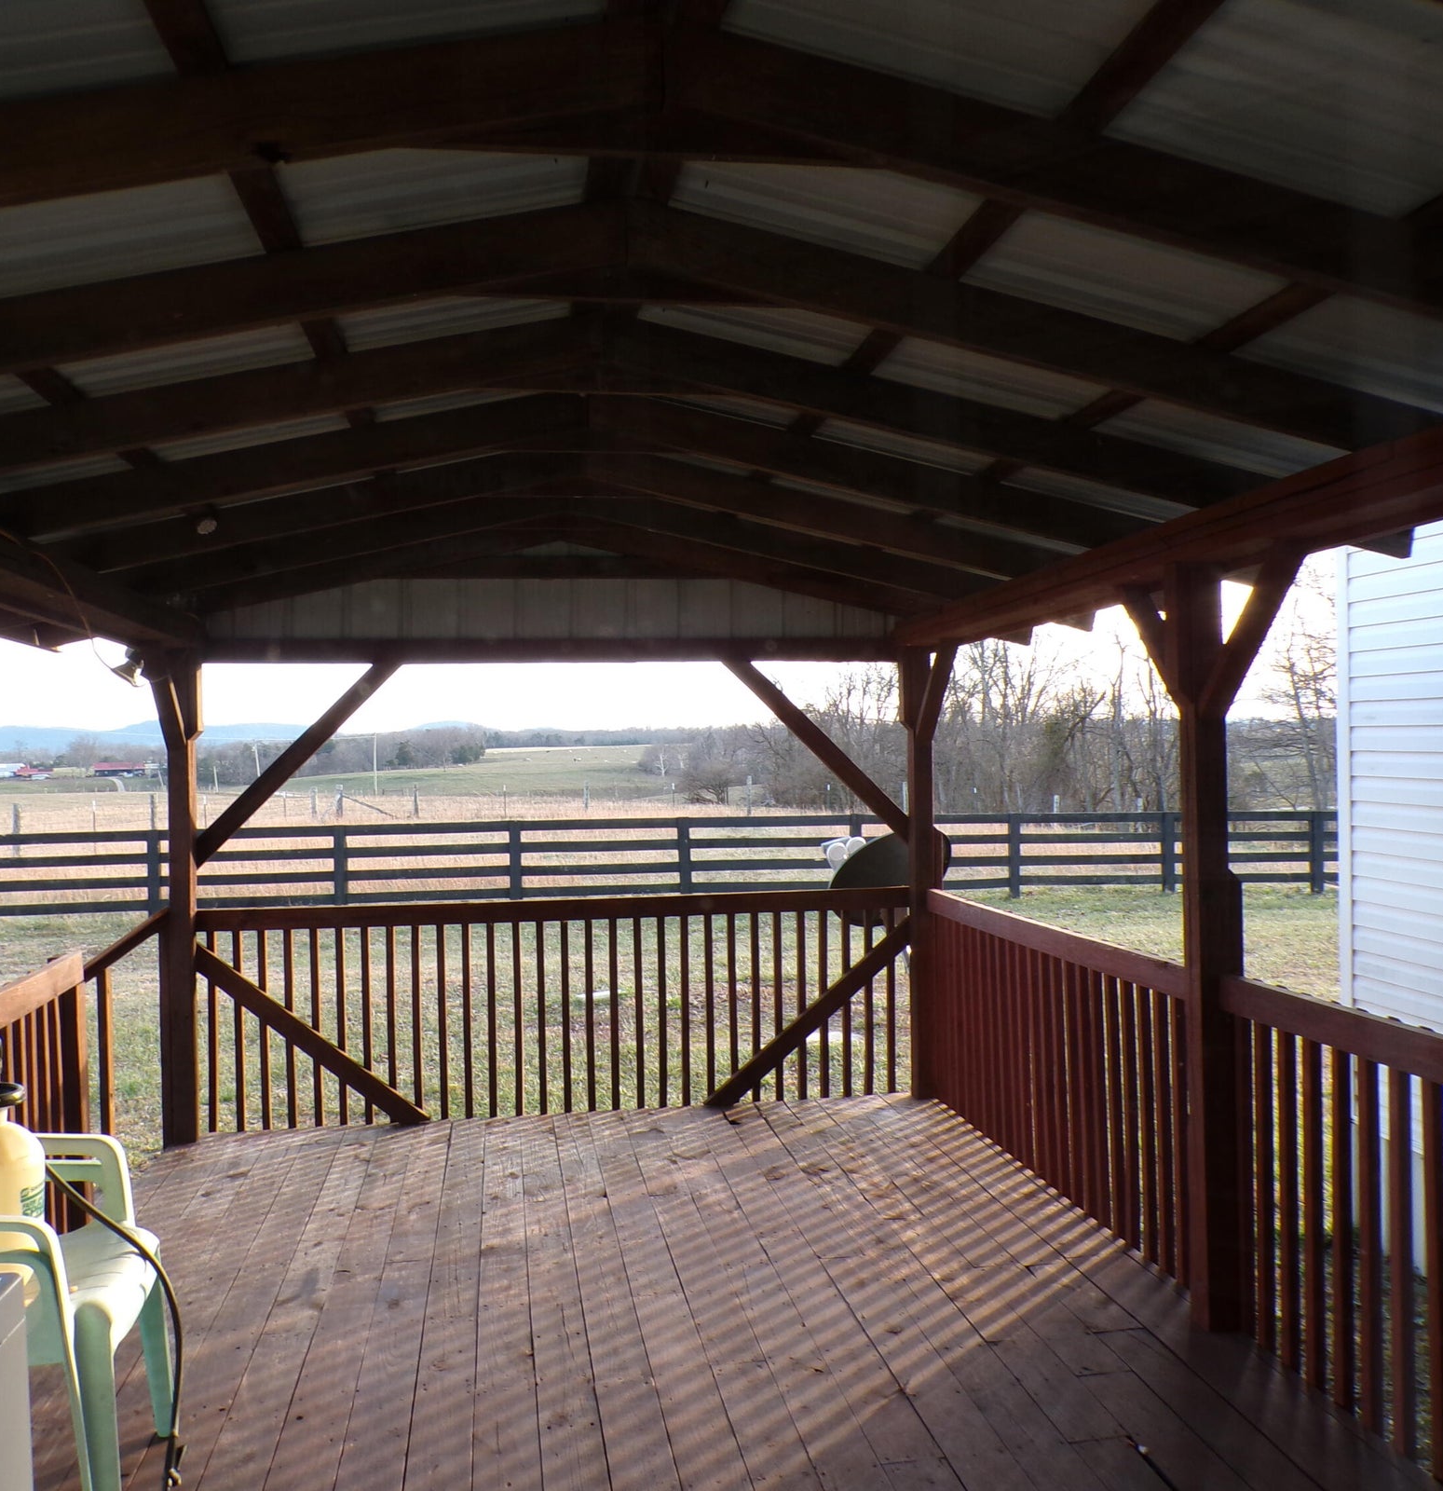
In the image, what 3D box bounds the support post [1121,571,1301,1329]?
[{"bbox_3d":[1.261,0.513,3.540,0.165,1.959,0.910,-1,-1,-9],"label":"support post"}]

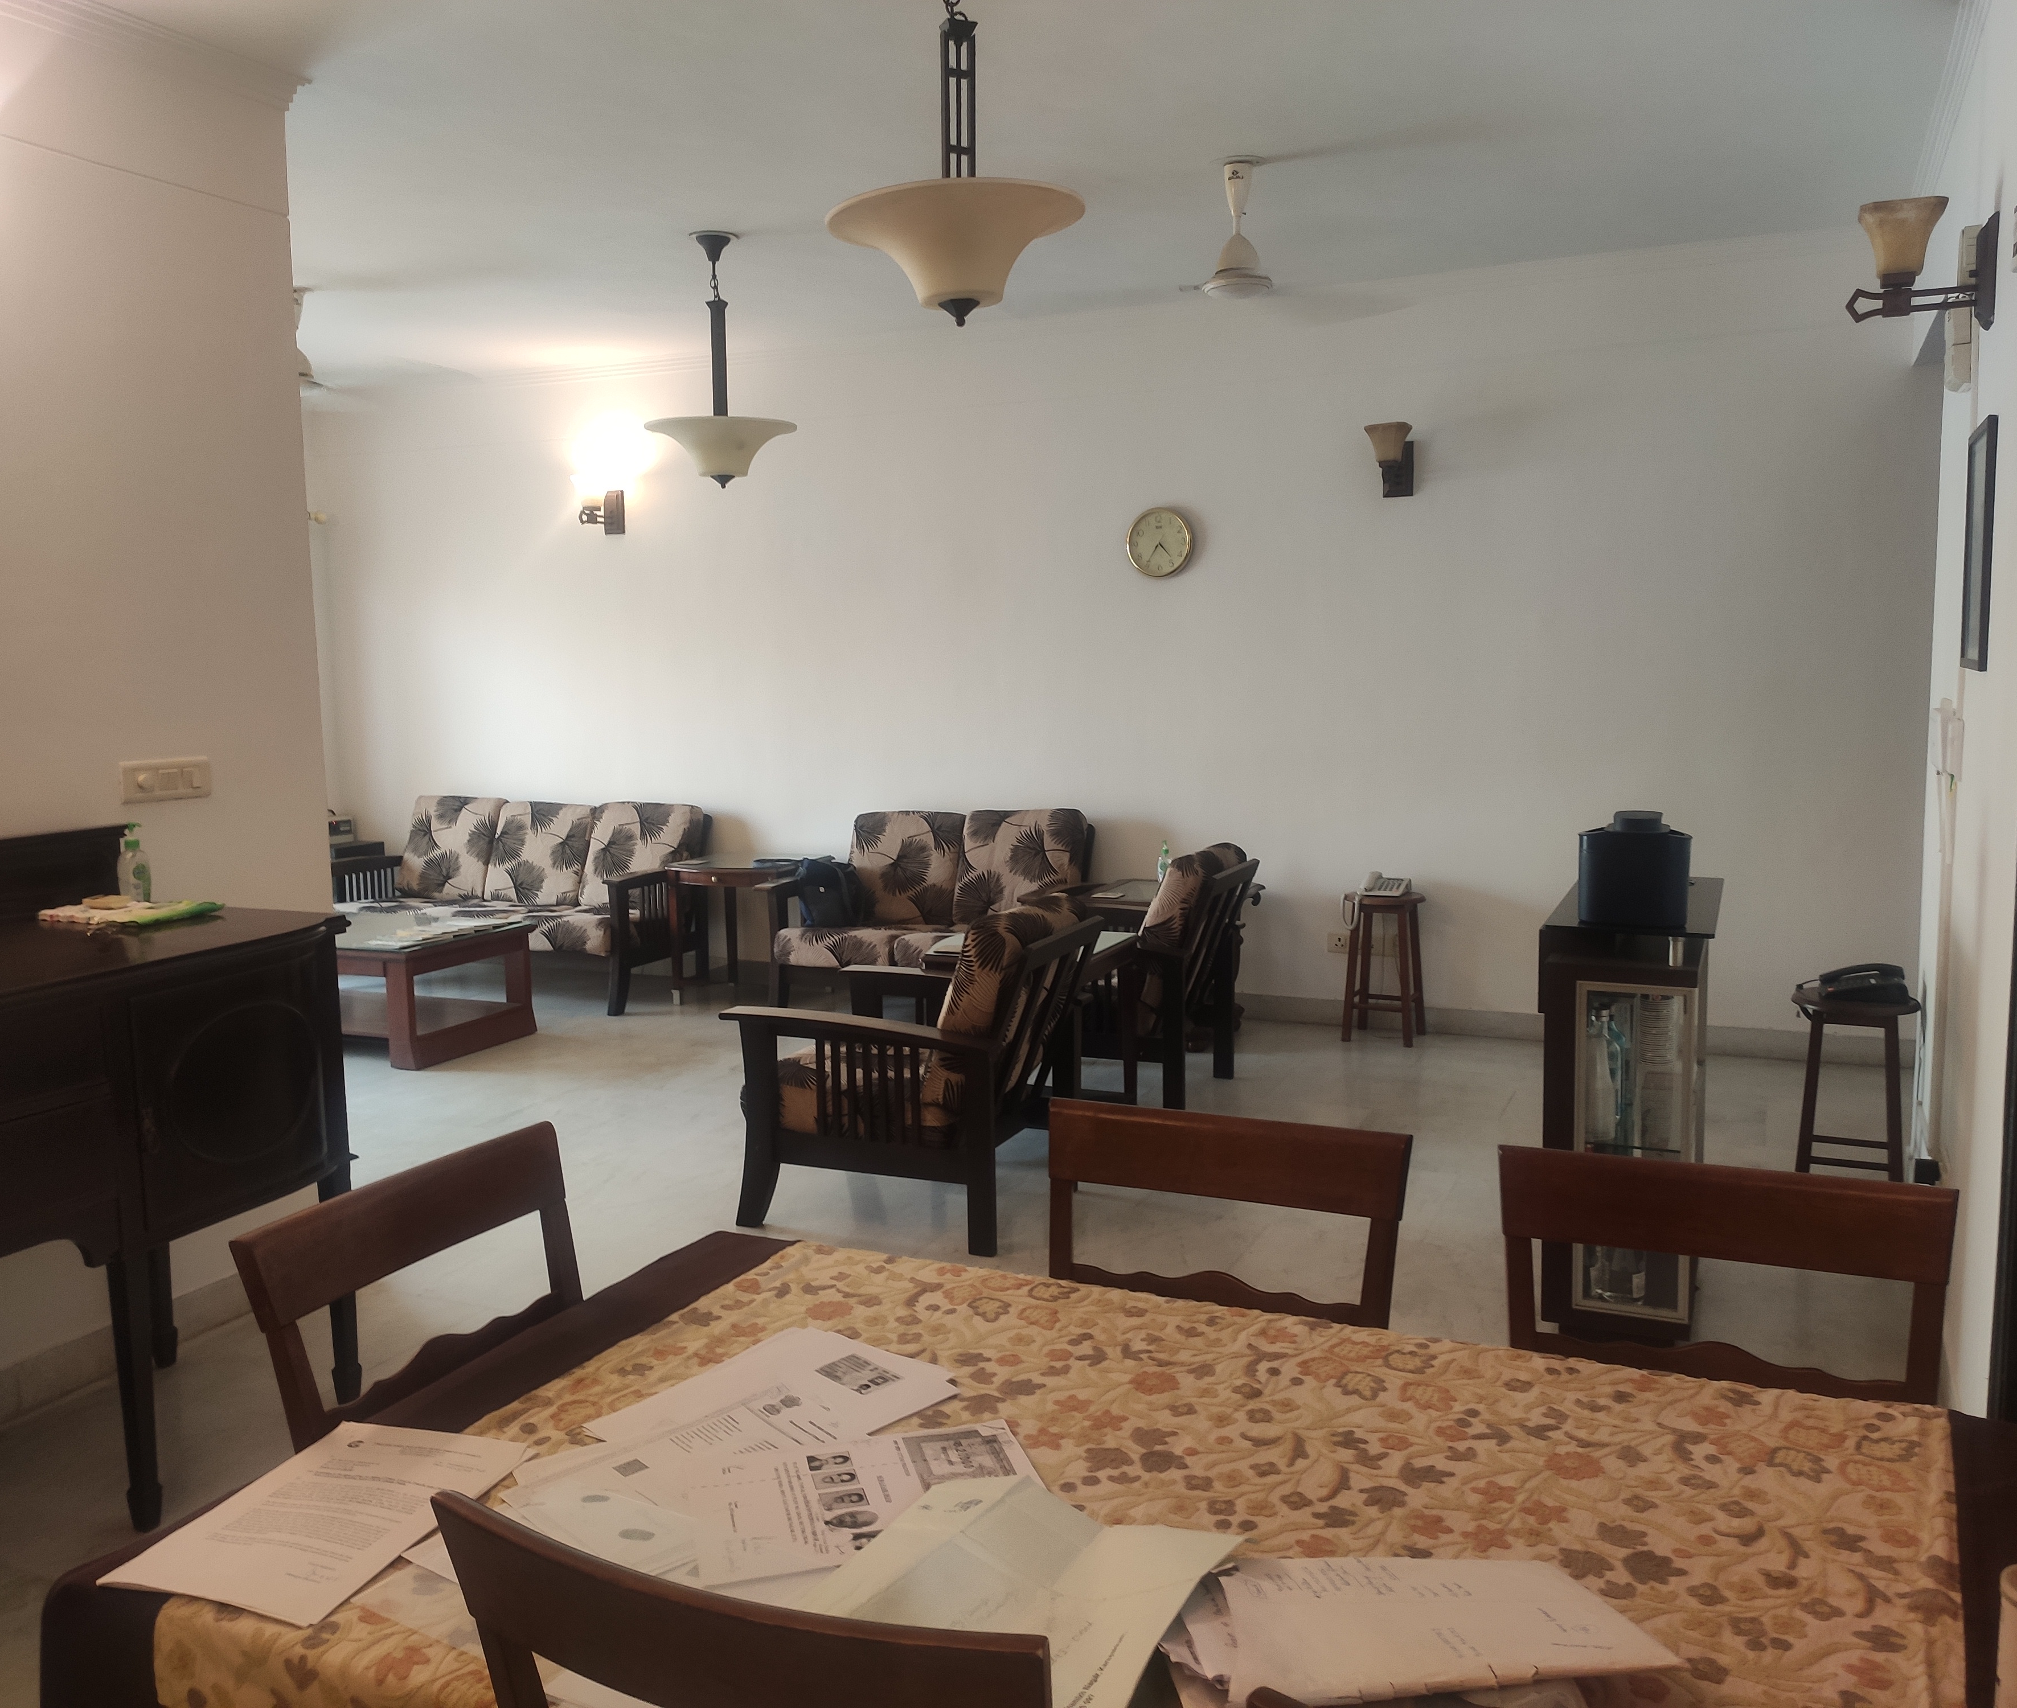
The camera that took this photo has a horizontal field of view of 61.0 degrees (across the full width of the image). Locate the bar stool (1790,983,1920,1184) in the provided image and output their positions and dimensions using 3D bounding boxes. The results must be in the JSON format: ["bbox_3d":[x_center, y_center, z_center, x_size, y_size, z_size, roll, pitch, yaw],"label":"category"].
[{"bbox_3d":[2.196,0.660,4.452,0.297,0.549,0.297,2,7,24],"label":"bar stool"}]

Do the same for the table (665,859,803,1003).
[{"bbox_3d":[-1.131,0.348,7.506,0.557,0.594,0.512,2,7,24],"label":"table"}]

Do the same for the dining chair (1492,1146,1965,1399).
[{"bbox_3d":[0.671,0.820,1.671,0.460,0.930,0.510,2,7,24],"label":"dining chair"}]

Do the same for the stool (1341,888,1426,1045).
[{"bbox_3d":[1.471,0.445,6.680,0.315,0.565,0.315,2,7,26],"label":"stool"}]

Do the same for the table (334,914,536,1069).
[{"bbox_3d":[-2.623,0.530,6.991,1.200,0.460,0.770,2,7,26],"label":"table"}]

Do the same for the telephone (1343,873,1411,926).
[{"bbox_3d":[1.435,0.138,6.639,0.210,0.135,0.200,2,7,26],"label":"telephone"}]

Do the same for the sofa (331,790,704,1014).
[{"bbox_3d":[-2.311,0.197,7.896,1.834,0.849,0.772,2,7,24],"label":"sofa"}]

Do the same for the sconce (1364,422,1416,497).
[{"bbox_3d":[1.415,-1.454,6.309,0.175,0.252,0.233,2,7,24],"label":"sconce"}]

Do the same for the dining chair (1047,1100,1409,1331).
[{"bbox_3d":[0.157,0.804,1.879,0.460,0.930,0.520,2,7,26],"label":"dining chair"}]

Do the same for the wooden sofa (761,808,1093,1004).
[{"bbox_3d":[-0.293,0.268,7.200,1.300,0.860,0.850,2,7,26],"label":"wooden sofa"}]

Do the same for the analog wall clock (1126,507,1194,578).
[{"bbox_3d":[0.624,-1.275,7.012,0.290,0.290,0.045,2,7,26],"label":"analog wall clock"}]

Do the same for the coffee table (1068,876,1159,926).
[{"bbox_3d":[0.603,0.436,6.597,0.609,0.561,0.691,2,7,24],"label":"coffee table"}]

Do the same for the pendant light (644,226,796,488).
[{"bbox_3d":[-0.970,-1.644,5.734,0.510,0.835,0.510,-1,6,0],"label":"pendant light"}]

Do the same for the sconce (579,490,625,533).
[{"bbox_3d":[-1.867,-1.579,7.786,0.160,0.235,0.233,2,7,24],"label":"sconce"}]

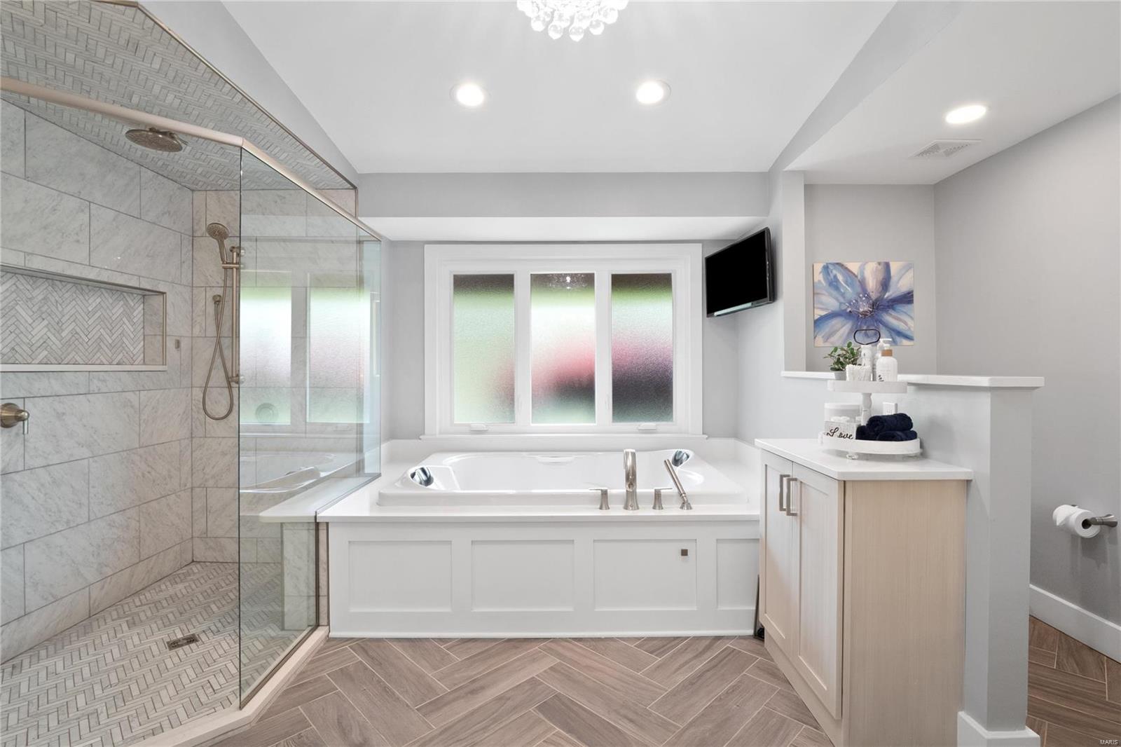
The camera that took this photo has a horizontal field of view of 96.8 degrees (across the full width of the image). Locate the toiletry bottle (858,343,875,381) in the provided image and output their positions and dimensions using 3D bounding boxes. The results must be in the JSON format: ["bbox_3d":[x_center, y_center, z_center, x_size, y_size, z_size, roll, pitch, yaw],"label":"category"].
[{"bbox_3d":[1.123,-0.025,1.828,0.052,0.166,0.050,0,1,18],"label":"toiletry bottle"}]

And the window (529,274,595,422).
[{"bbox_3d":[0.019,-0.182,3.657,0.469,1.111,0.040,0,1,0],"label":"window"}]

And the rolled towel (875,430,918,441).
[{"bbox_3d":[1.205,0.226,1.782,0.148,0.066,0.074,0,1,-18],"label":"rolled towel"}]

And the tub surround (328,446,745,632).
[{"bbox_3d":[0.066,0.889,2.943,2.350,0.620,1.365,0,1,0],"label":"tub surround"}]

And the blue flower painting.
[{"bbox_3d":[1.881,-0.427,3.086,0.621,0.518,0.030,0,1,0],"label":"blue flower painting"}]

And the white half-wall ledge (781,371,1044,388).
[{"bbox_3d":[1.353,0.012,2.186,0.168,0.028,1.425,0,1,0],"label":"white half-wall ledge"}]

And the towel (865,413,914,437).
[{"bbox_3d":[1.170,0.182,1.772,0.158,0.070,0.075,0,1,-18],"label":"towel"}]

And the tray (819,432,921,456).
[{"bbox_3d":[1.130,0.247,1.833,0.320,0.054,0.315,0,1,0],"label":"tray"}]

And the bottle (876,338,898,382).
[{"bbox_3d":[1.159,-0.032,1.768,0.067,0.182,0.065,0,1,18],"label":"bottle"}]

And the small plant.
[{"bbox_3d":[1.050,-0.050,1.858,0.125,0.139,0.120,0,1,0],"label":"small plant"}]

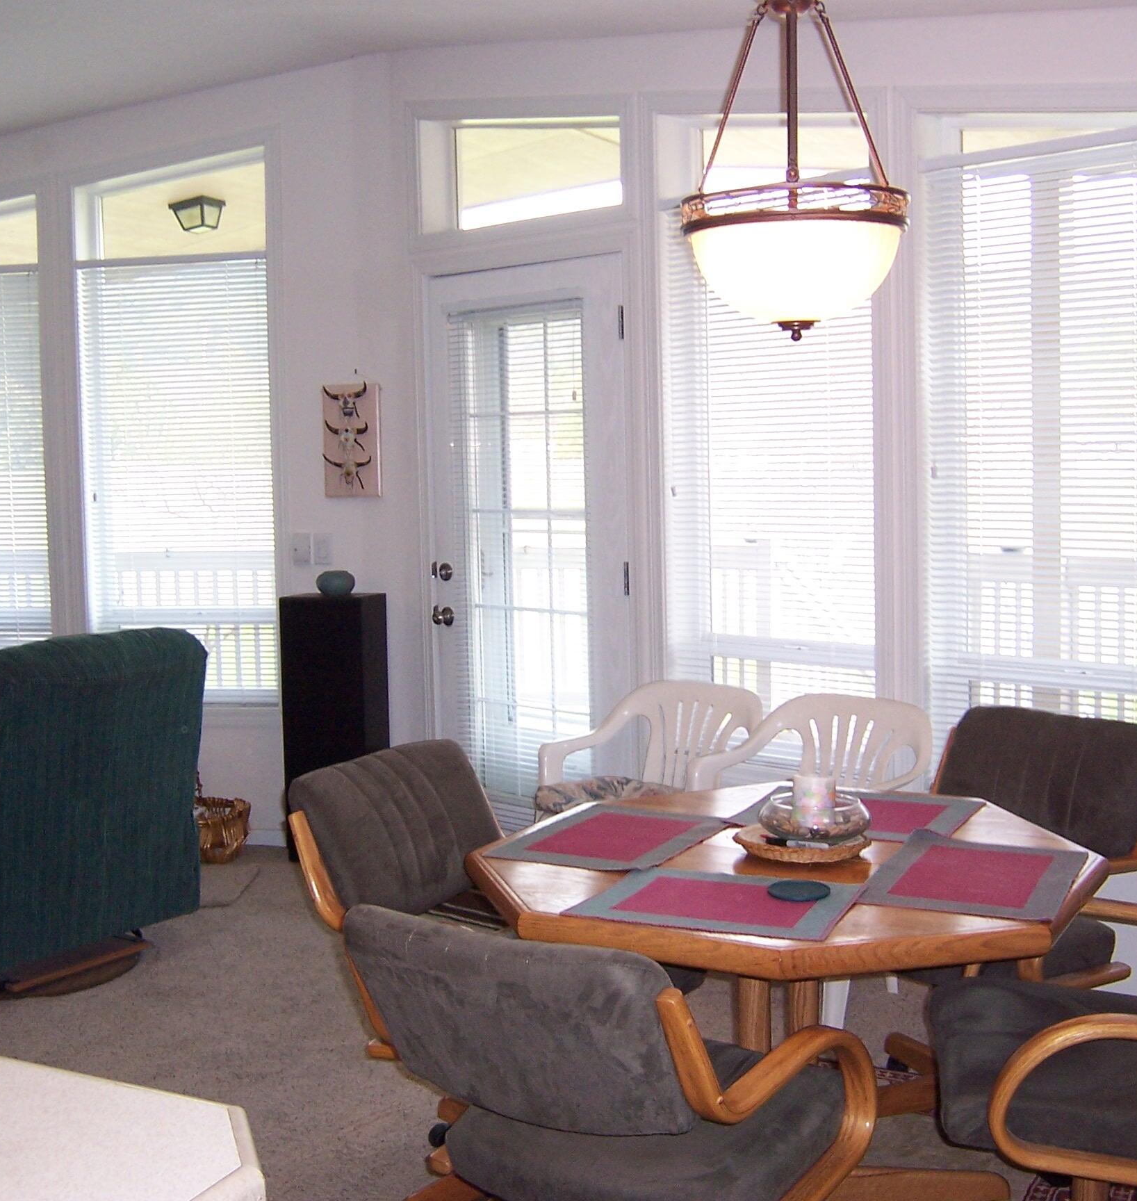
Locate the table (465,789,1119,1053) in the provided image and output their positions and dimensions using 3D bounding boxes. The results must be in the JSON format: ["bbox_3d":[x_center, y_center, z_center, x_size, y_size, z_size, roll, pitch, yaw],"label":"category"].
[{"bbox_3d":[0.395,0.815,2.761,1.060,0.735,1.060,-3,5,-14],"label":"table"}]

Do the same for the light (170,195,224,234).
[{"bbox_3d":[-1.920,-1.997,7.900,0.215,0.130,0.215,0,6,18],"label":"light"}]

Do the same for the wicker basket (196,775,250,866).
[{"bbox_3d":[-1.307,0.778,5.654,0.330,0.350,0.290,0,5,10],"label":"wicker basket"}]

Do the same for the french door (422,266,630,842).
[{"bbox_3d":[-0.135,-0.071,5.084,0.880,2.050,0.050,3,7,42],"label":"french door"}]

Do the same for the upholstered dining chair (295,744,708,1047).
[{"bbox_3d":[-0.146,0.745,3.031,0.620,0.850,0.600,2,6,33],"label":"upholstered dining chair"}]

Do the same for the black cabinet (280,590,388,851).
[{"bbox_3d":[-0.851,0.463,5.608,0.310,0.965,0.240,0,5,13],"label":"black cabinet"}]

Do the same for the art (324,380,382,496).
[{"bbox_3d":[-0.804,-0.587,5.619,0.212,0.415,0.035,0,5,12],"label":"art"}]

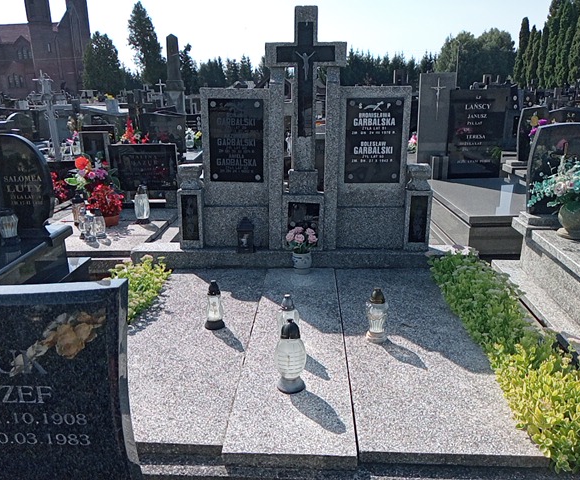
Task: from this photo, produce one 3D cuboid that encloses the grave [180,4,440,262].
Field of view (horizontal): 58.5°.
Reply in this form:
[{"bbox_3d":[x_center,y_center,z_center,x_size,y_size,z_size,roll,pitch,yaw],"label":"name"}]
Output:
[{"bbox_3d":[0.087,-0.682,3.469,1.730,1.624,0.280,1,16,2],"label":"grave"}]

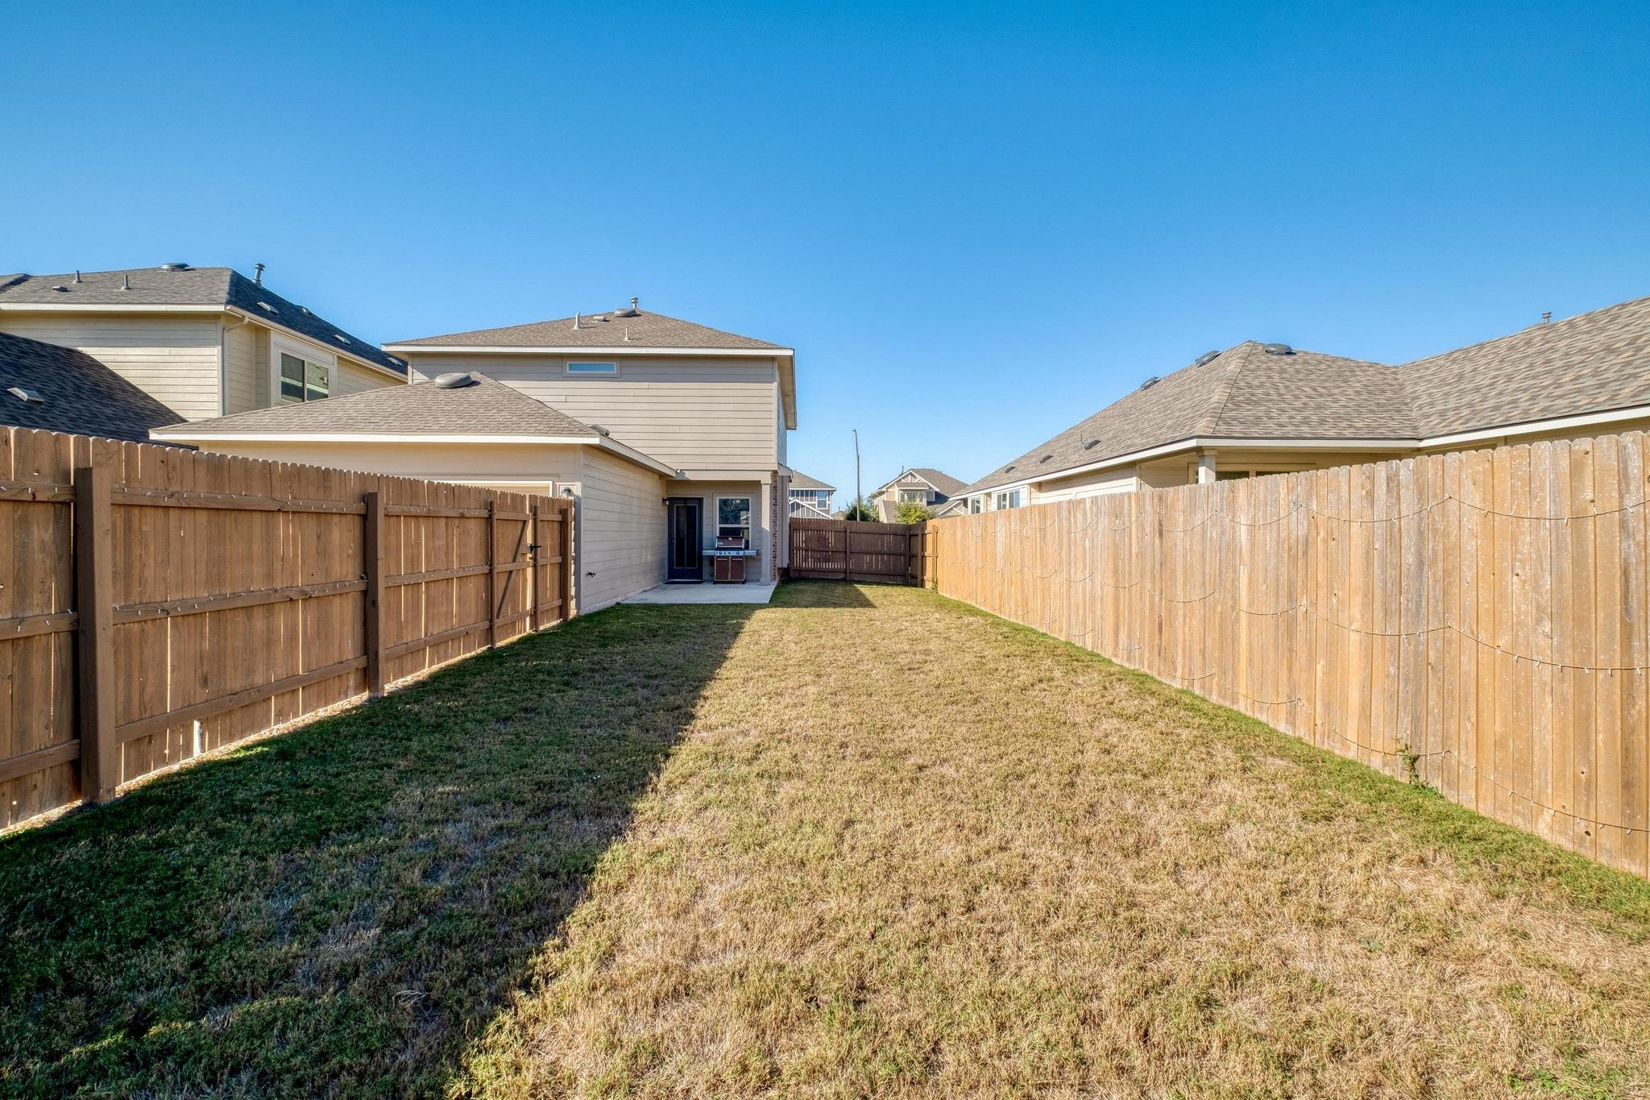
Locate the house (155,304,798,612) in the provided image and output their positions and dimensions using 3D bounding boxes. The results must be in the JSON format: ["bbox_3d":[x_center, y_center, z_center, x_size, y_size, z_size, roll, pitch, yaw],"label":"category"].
[{"bbox_3d":[-5.521,-3.171,18.935,9.450,8.050,17.250,0,1,-2],"label":"house"}]

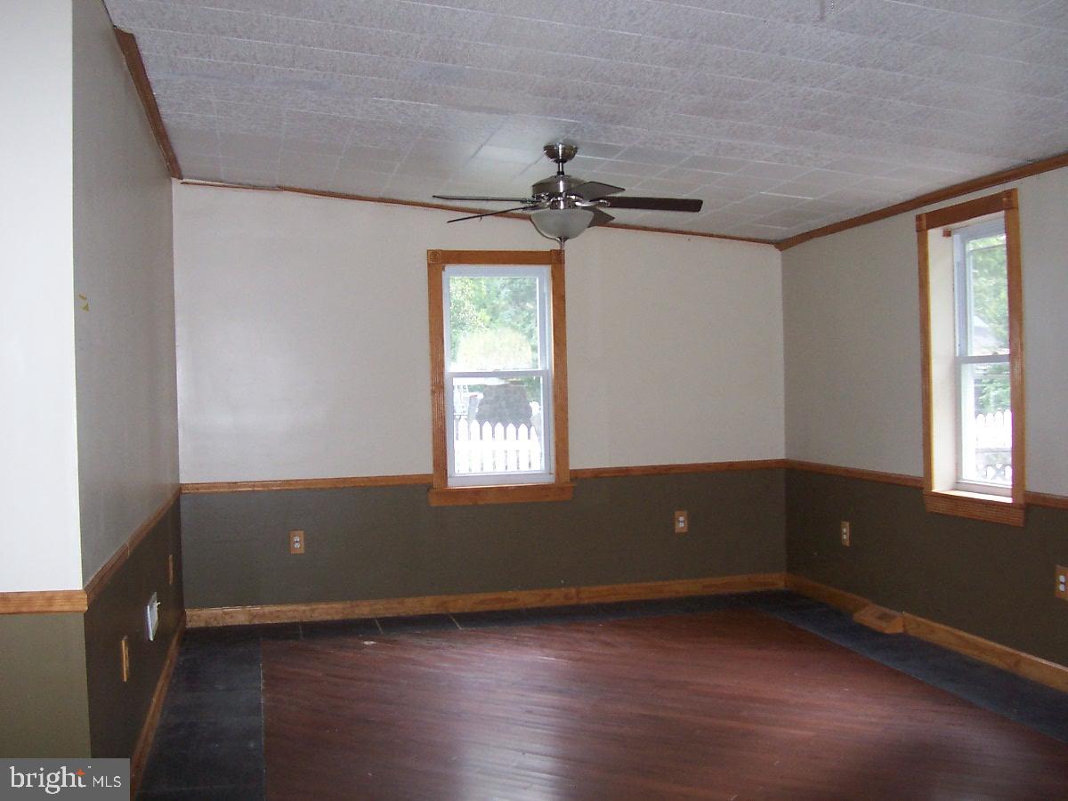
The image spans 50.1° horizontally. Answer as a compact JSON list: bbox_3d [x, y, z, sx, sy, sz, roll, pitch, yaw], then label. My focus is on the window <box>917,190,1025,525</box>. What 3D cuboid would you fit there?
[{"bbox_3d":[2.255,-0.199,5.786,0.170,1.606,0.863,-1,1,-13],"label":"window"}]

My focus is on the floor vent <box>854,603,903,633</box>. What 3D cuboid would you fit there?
[{"bbox_3d":[1.912,1.207,6.340,0.115,0.090,0.385,-1,0,-13],"label":"floor vent"}]

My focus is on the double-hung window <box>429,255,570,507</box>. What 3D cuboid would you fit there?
[{"bbox_3d":[-0.223,-0.155,7.373,0.940,1.626,0.045,-1,1,-13],"label":"double-hung window"}]

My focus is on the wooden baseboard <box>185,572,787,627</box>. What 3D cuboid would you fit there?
[{"bbox_3d":[-0.191,1.290,7.391,3.954,0.113,0.022,-1,1,-13],"label":"wooden baseboard"}]

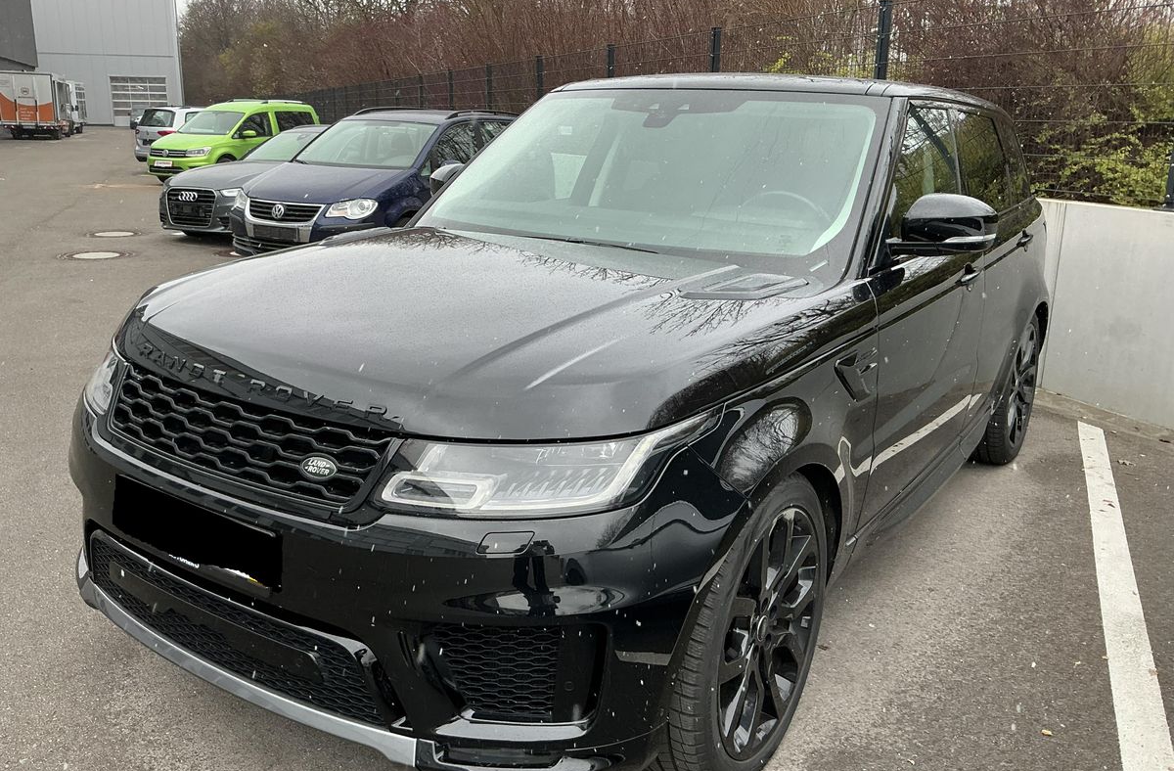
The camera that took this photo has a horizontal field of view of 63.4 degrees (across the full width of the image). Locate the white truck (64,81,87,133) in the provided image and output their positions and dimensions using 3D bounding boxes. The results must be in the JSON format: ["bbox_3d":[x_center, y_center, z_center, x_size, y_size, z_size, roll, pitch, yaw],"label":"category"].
[{"bbox_3d":[-33.400,-17.600,60.200,2.300,3.100,6.400,-5,15,-23],"label":"white truck"}]

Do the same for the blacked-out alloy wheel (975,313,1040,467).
[{"bbox_3d":[1.999,-0.022,4.643,0.280,0.780,0.780,12,18,33],"label":"blacked-out alloy wheel"}]

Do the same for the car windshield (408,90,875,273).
[{"bbox_3d":[0.181,-0.707,3.197,1.540,0.150,0.900,12,55,33],"label":"car windshield"}]

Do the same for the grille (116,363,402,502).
[{"bbox_3d":[-0.744,0.110,2.056,0.900,0.180,0.090,12,-2,33],"label":"grille"}]

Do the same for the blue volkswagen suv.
[{"bbox_3d":[-1.837,-2.179,10.351,1.840,1.680,4.410,9,17,24],"label":"blue volkswagen suv"}]

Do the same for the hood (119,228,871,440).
[{"bbox_3d":[-0.384,-0.185,2.543,1.890,0.250,1.450,11,17,33],"label":"hood"}]

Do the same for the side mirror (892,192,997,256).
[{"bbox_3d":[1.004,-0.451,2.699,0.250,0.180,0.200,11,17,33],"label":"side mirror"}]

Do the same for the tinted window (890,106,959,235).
[{"bbox_3d":[1.114,-0.723,3.179,0.060,0.430,1.000,-5,8,36],"label":"tinted window"}]

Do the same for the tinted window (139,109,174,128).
[{"bbox_3d":[-10.773,-6.685,23.764,1.250,0.480,0.140,11,-4,30],"label":"tinted window"}]

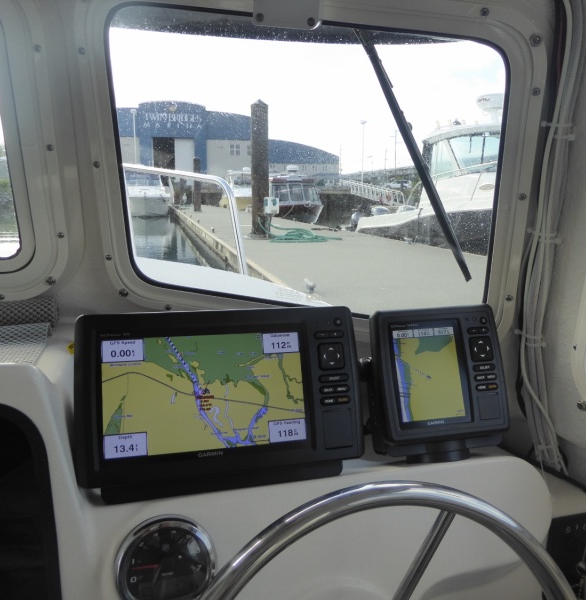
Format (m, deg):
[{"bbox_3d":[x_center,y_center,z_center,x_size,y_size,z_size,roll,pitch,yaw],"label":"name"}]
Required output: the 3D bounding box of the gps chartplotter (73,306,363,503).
[{"bbox_3d":[-0.076,0.105,0.612,0.284,0.179,0.074,-2,-11,-16],"label":"gps chartplotter"}]

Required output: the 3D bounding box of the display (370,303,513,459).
[{"bbox_3d":[0.165,0.101,0.692,0.150,0.174,0.074,-3,-10,-14],"label":"display"}]

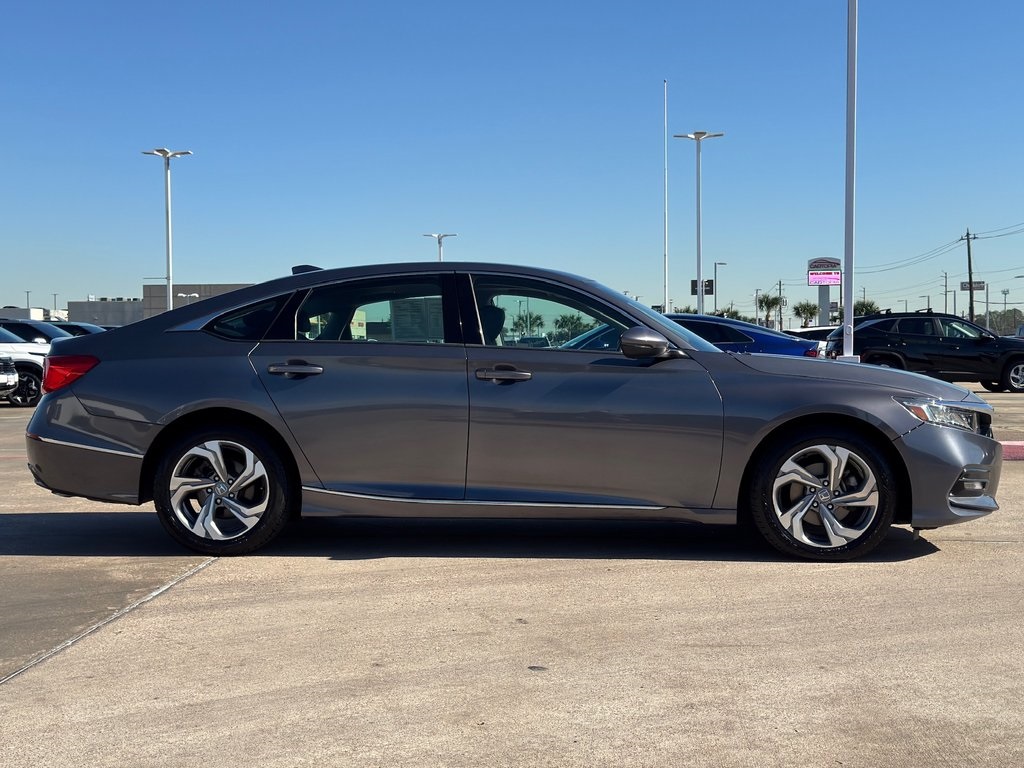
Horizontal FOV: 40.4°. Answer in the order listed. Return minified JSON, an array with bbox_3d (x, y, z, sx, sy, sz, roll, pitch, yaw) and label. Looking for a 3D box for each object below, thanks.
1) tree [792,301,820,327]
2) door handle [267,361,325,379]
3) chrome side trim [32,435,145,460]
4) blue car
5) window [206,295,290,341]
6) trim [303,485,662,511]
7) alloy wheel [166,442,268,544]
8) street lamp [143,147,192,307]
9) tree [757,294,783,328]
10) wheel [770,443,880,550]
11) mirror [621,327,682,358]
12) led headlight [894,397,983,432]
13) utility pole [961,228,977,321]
[{"bbox_3d":[27.491,-5.283,130.000,2.500,4.800,2.500,0,2,0],"label":"tree"},{"bbox_3d":[-1.018,-0.068,6.540,0.265,0.080,0.050,0,2,4],"label":"door handle"},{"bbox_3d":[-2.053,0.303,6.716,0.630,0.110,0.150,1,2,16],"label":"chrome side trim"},{"bbox_3d":[1.858,-0.287,19.500,4.850,1.440,1.850,0,2,0],"label":"blue car"},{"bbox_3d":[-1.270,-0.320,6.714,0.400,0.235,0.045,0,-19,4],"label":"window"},{"bbox_3d":[-0.144,0.529,6.498,1.690,0.100,0.045,0,2,4],"label":"trim"},{"bbox_3d":[-1.375,0.501,6.672,0.470,0.470,0.200,0,2,4],"label":"alloy wheel"},{"bbox_3d":[-13.133,-4.736,53.144,1.950,8.450,1.950,0,2,4],"label":"street lamp"},{"bbox_3d":[24.124,-5.704,130.000,2.400,5.600,2.400,0,2,0],"label":"tree"},{"bbox_3d":[1.446,0.513,6.461,0.472,0.472,0.200,0,2,4],"label":"wheel"},{"bbox_3d":[0.636,-0.191,6.382,0.260,0.150,0.250,0,2,4],"label":"mirror"},{"bbox_3d":[2.005,0.142,6.540,0.490,0.180,0.430,0,2,4],"label":"led headlight"},{"bbox_3d":[42.212,-8.792,128.000,1.450,11.400,0.400,-2,2,0],"label":"utility pole"}]

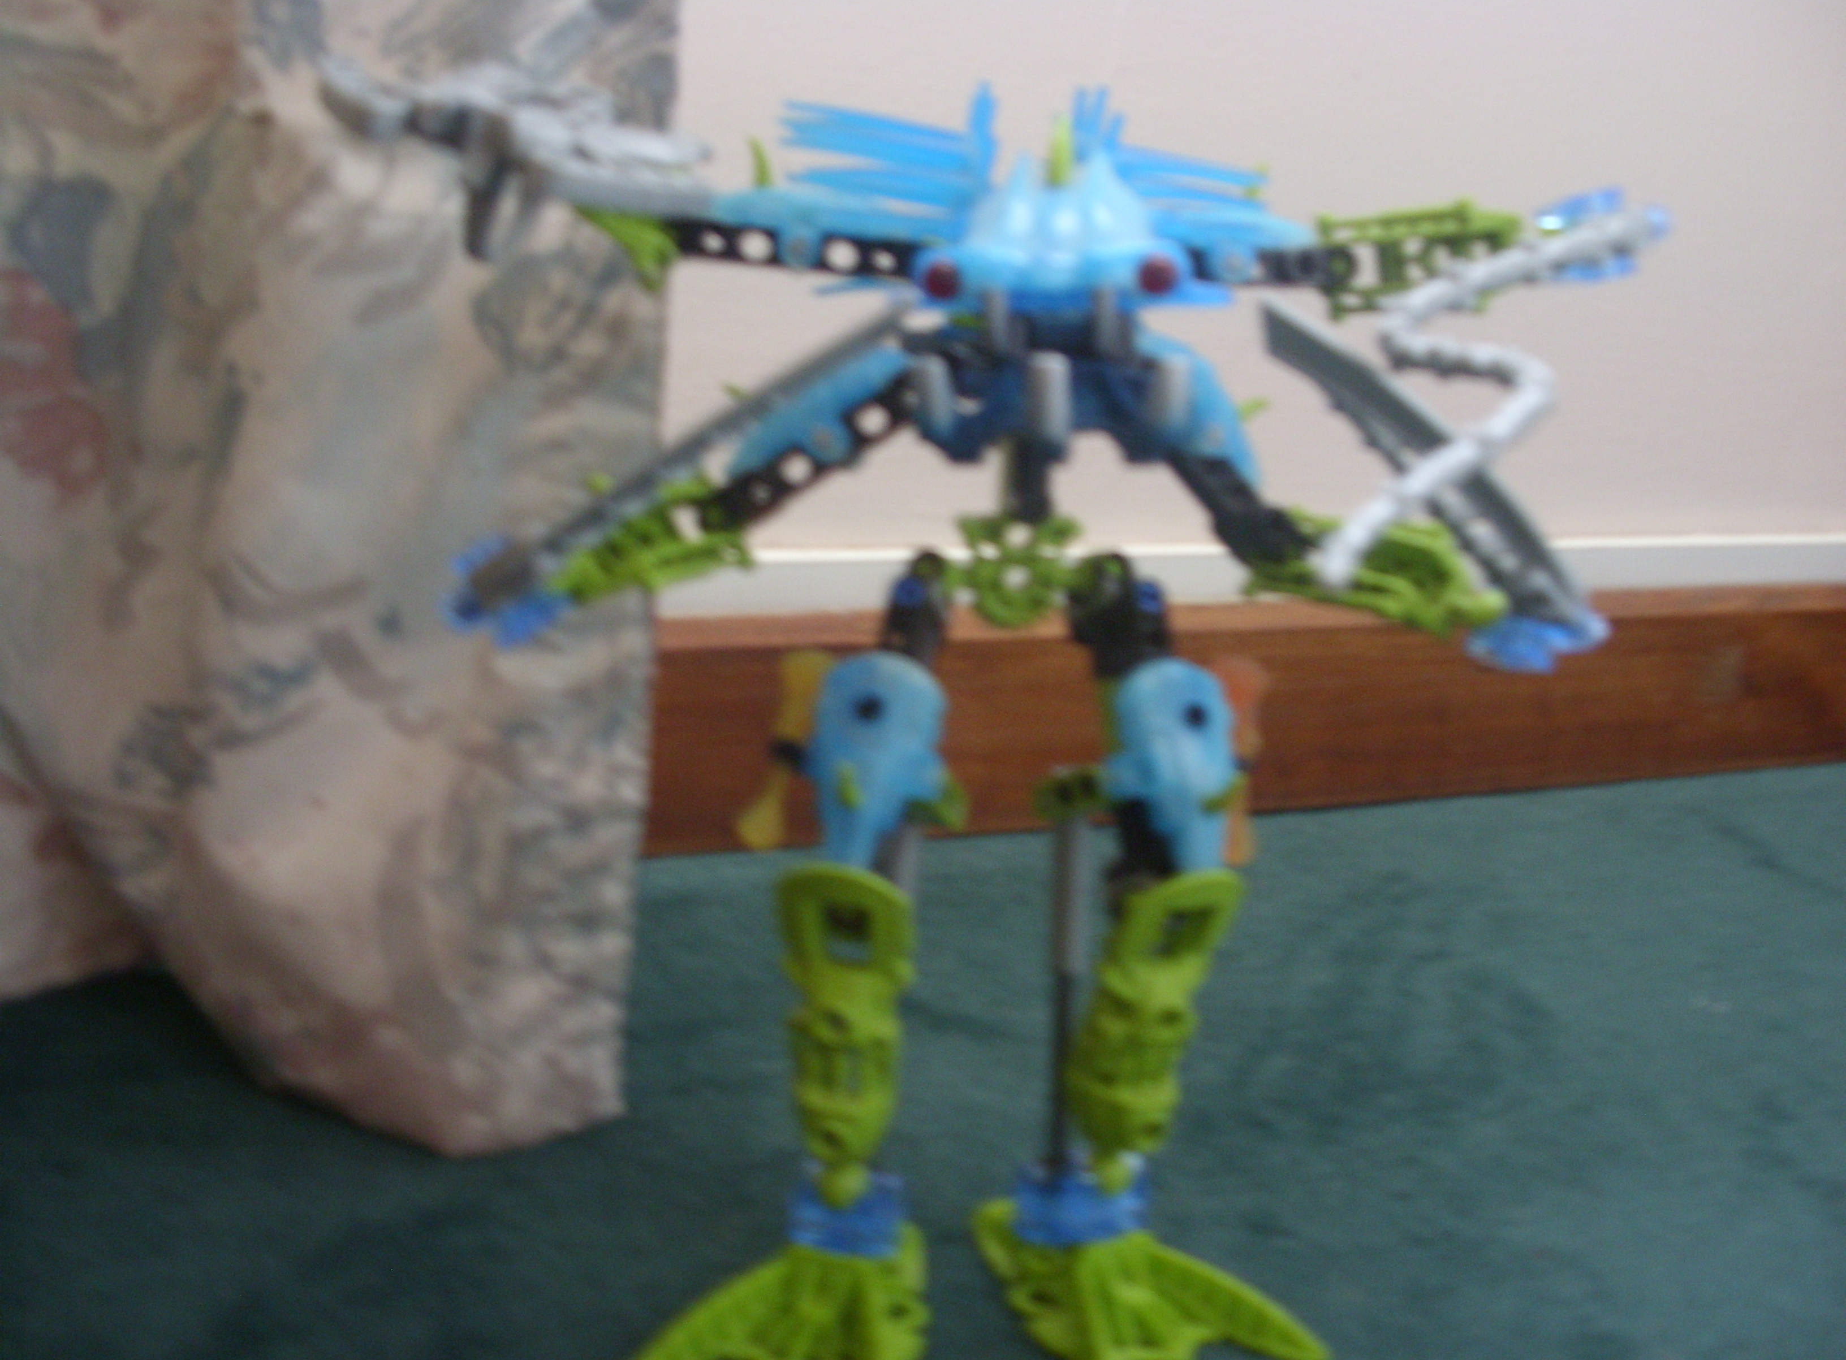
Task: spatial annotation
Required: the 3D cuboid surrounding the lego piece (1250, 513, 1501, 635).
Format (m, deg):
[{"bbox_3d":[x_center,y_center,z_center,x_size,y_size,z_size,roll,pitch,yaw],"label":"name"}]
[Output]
[{"bbox_3d":[0.082,-0.019,0.366,0.046,0.018,0.017,12,6,4],"label":"lego piece"}]

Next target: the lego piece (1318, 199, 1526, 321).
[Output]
[{"bbox_3d":[0.091,-0.076,0.367,0.043,0.019,0.017,-3,6,0],"label":"lego piece"}]

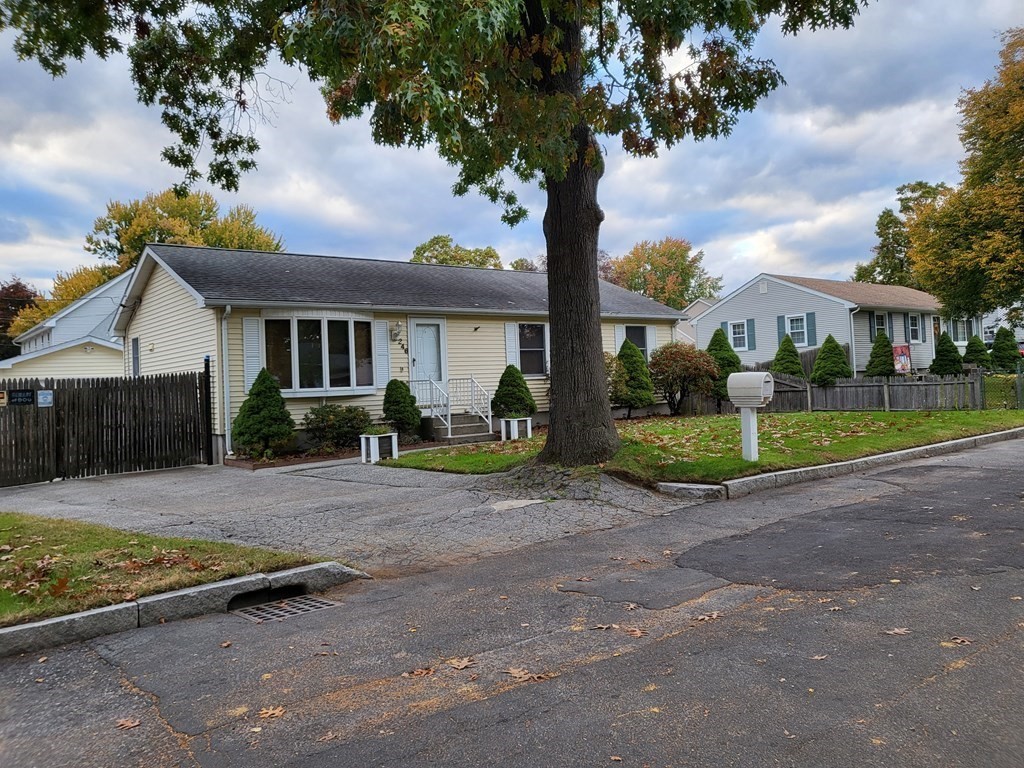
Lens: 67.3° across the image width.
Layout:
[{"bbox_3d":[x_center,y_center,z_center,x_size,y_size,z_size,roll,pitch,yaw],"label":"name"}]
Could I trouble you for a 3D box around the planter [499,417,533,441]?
[{"bbox_3d":[0.088,0.999,17.212,0.490,0.480,0.490,-2,0,-39],"label":"planter"}]

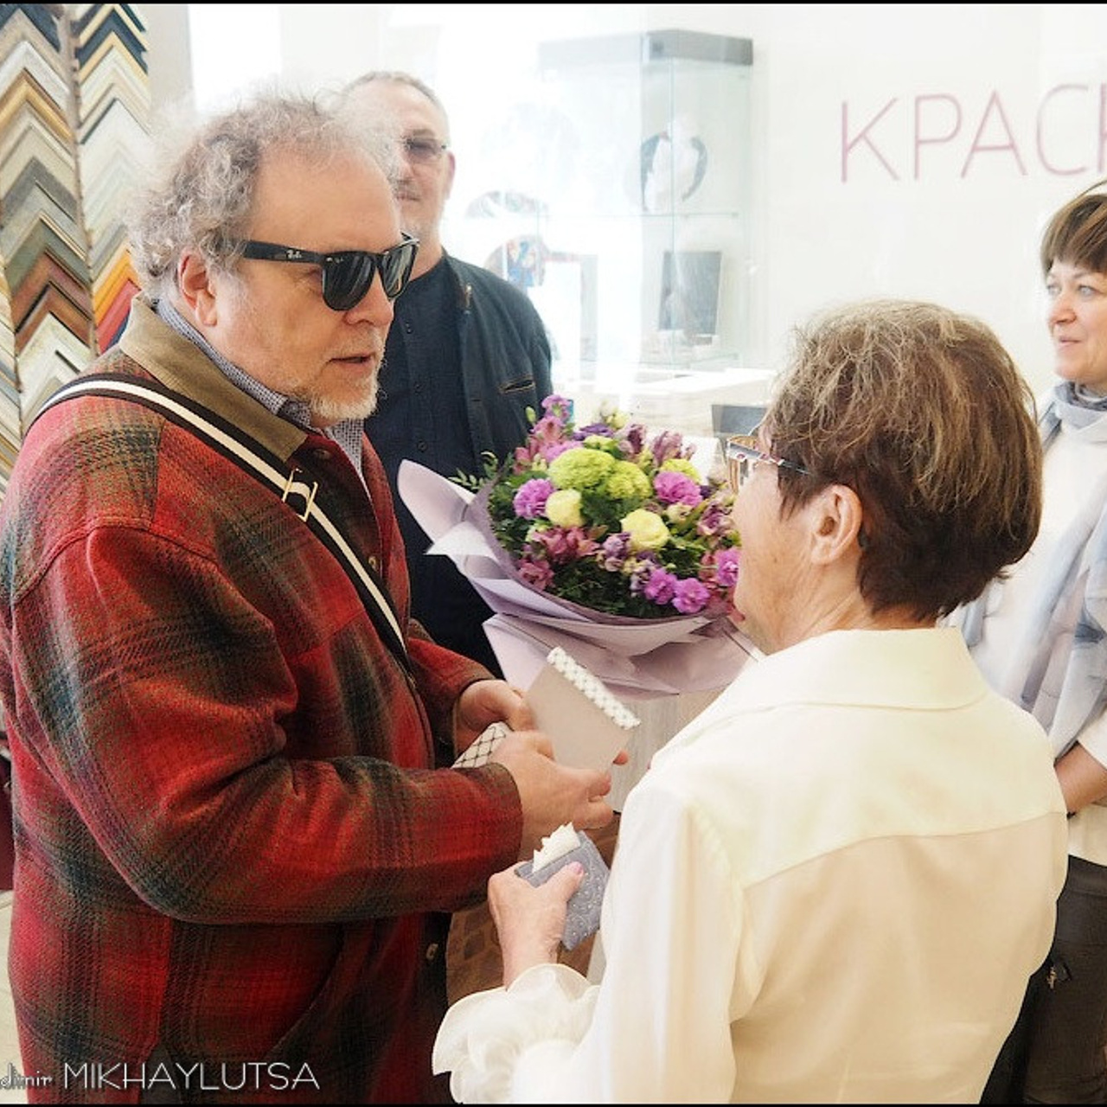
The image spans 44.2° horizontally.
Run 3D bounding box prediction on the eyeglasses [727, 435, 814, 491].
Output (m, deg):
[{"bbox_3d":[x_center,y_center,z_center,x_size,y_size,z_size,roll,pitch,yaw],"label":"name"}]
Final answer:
[{"bbox_3d":[0.222,-0.049,1.042,0.138,0.044,0.136,25,18,30],"label":"eyeglasses"}]

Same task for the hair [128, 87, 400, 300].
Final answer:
[{"bbox_3d":[-0.250,-0.310,1.190,0.225,0.190,0.215,9,19,24],"label":"hair"}]

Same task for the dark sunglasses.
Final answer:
[{"bbox_3d":[-0.221,-0.248,1.185,0.148,0.052,0.148,9,19,24],"label":"dark sunglasses"}]

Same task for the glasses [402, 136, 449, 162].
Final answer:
[{"bbox_3d":[-0.221,-0.585,1.970,0.138,0.042,0.140,4,13,-7],"label":"glasses"}]

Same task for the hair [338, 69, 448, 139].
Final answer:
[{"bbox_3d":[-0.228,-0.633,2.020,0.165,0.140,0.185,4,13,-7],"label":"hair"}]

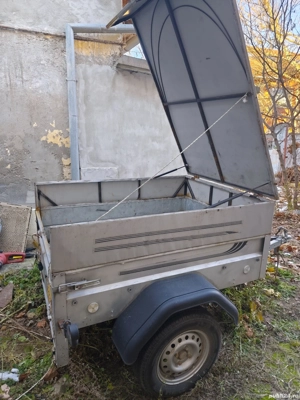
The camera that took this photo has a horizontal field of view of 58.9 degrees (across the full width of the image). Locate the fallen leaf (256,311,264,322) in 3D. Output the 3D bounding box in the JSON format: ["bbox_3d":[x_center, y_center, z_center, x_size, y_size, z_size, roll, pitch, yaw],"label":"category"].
[{"bbox_3d":[0.999,1.053,2.402,0.060,0.035,0.125,3,12,8],"label":"fallen leaf"}]

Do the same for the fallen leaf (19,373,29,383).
[{"bbox_3d":[-0.833,1.168,1.750,0.045,0.020,0.080,7,14,26],"label":"fallen leaf"}]

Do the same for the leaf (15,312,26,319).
[{"bbox_3d":[-1.153,1.028,2.366,0.055,0.020,0.100,13,17,43],"label":"leaf"}]

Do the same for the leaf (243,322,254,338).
[{"bbox_3d":[0.822,1.089,2.219,0.070,0.035,0.145,0,12,-3],"label":"leaf"}]

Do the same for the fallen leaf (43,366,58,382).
[{"bbox_3d":[-0.663,1.162,1.770,0.070,0.030,0.120,6,13,22],"label":"fallen leaf"}]

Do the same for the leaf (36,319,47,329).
[{"bbox_3d":[-0.921,1.049,2.257,0.080,0.035,0.075,-4,13,-23],"label":"leaf"}]

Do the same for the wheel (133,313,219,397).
[{"bbox_3d":[0.184,0.940,1.668,0.552,0.552,0.160,-5,14,-24],"label":"wheel"}]

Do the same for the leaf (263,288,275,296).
[{"bbox_3d":[1.245,0.972,2.793,0.115,0.035,0.090,8,14,28],"label":"leaf"}]

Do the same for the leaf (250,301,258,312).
[{"bbox_3d":[1.002,1.021,2.548,0.065,0.035,0.125,3,12,10],"label":"leaf"}]

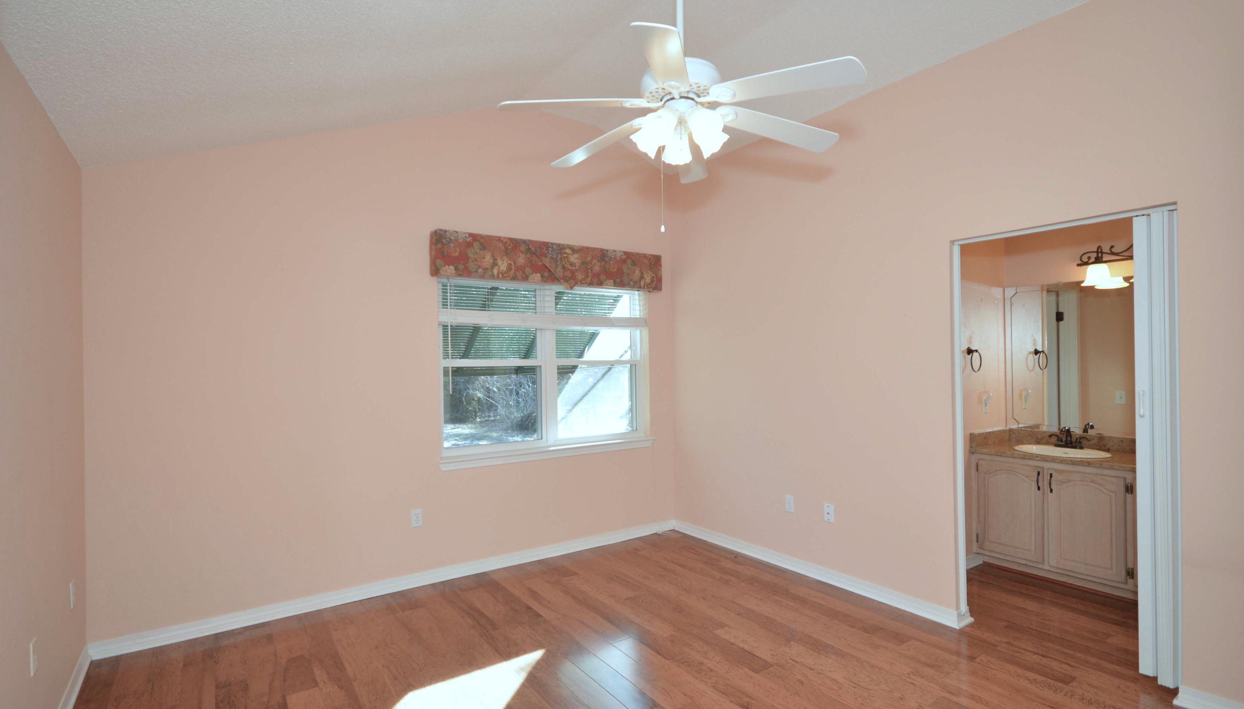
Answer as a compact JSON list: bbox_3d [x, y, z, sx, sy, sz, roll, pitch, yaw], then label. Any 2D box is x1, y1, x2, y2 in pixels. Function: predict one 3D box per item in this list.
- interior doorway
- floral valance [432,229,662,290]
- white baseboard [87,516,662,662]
[{"bbox_3d":[2.096,0.418,2.827,0.140,2.080,0.910,0,-1,-35],"label":"interior doorway"},{"bbox_3d":[-0.468,-0.642,4.338,1.845,0.325,0.140,0,-1,-35],"label":"floral valance"},{"bbox_3d":[-1.080,1.456,3.947,3.760,0.086,0.017,0,-1,-35],"label":"white baseboard"}]

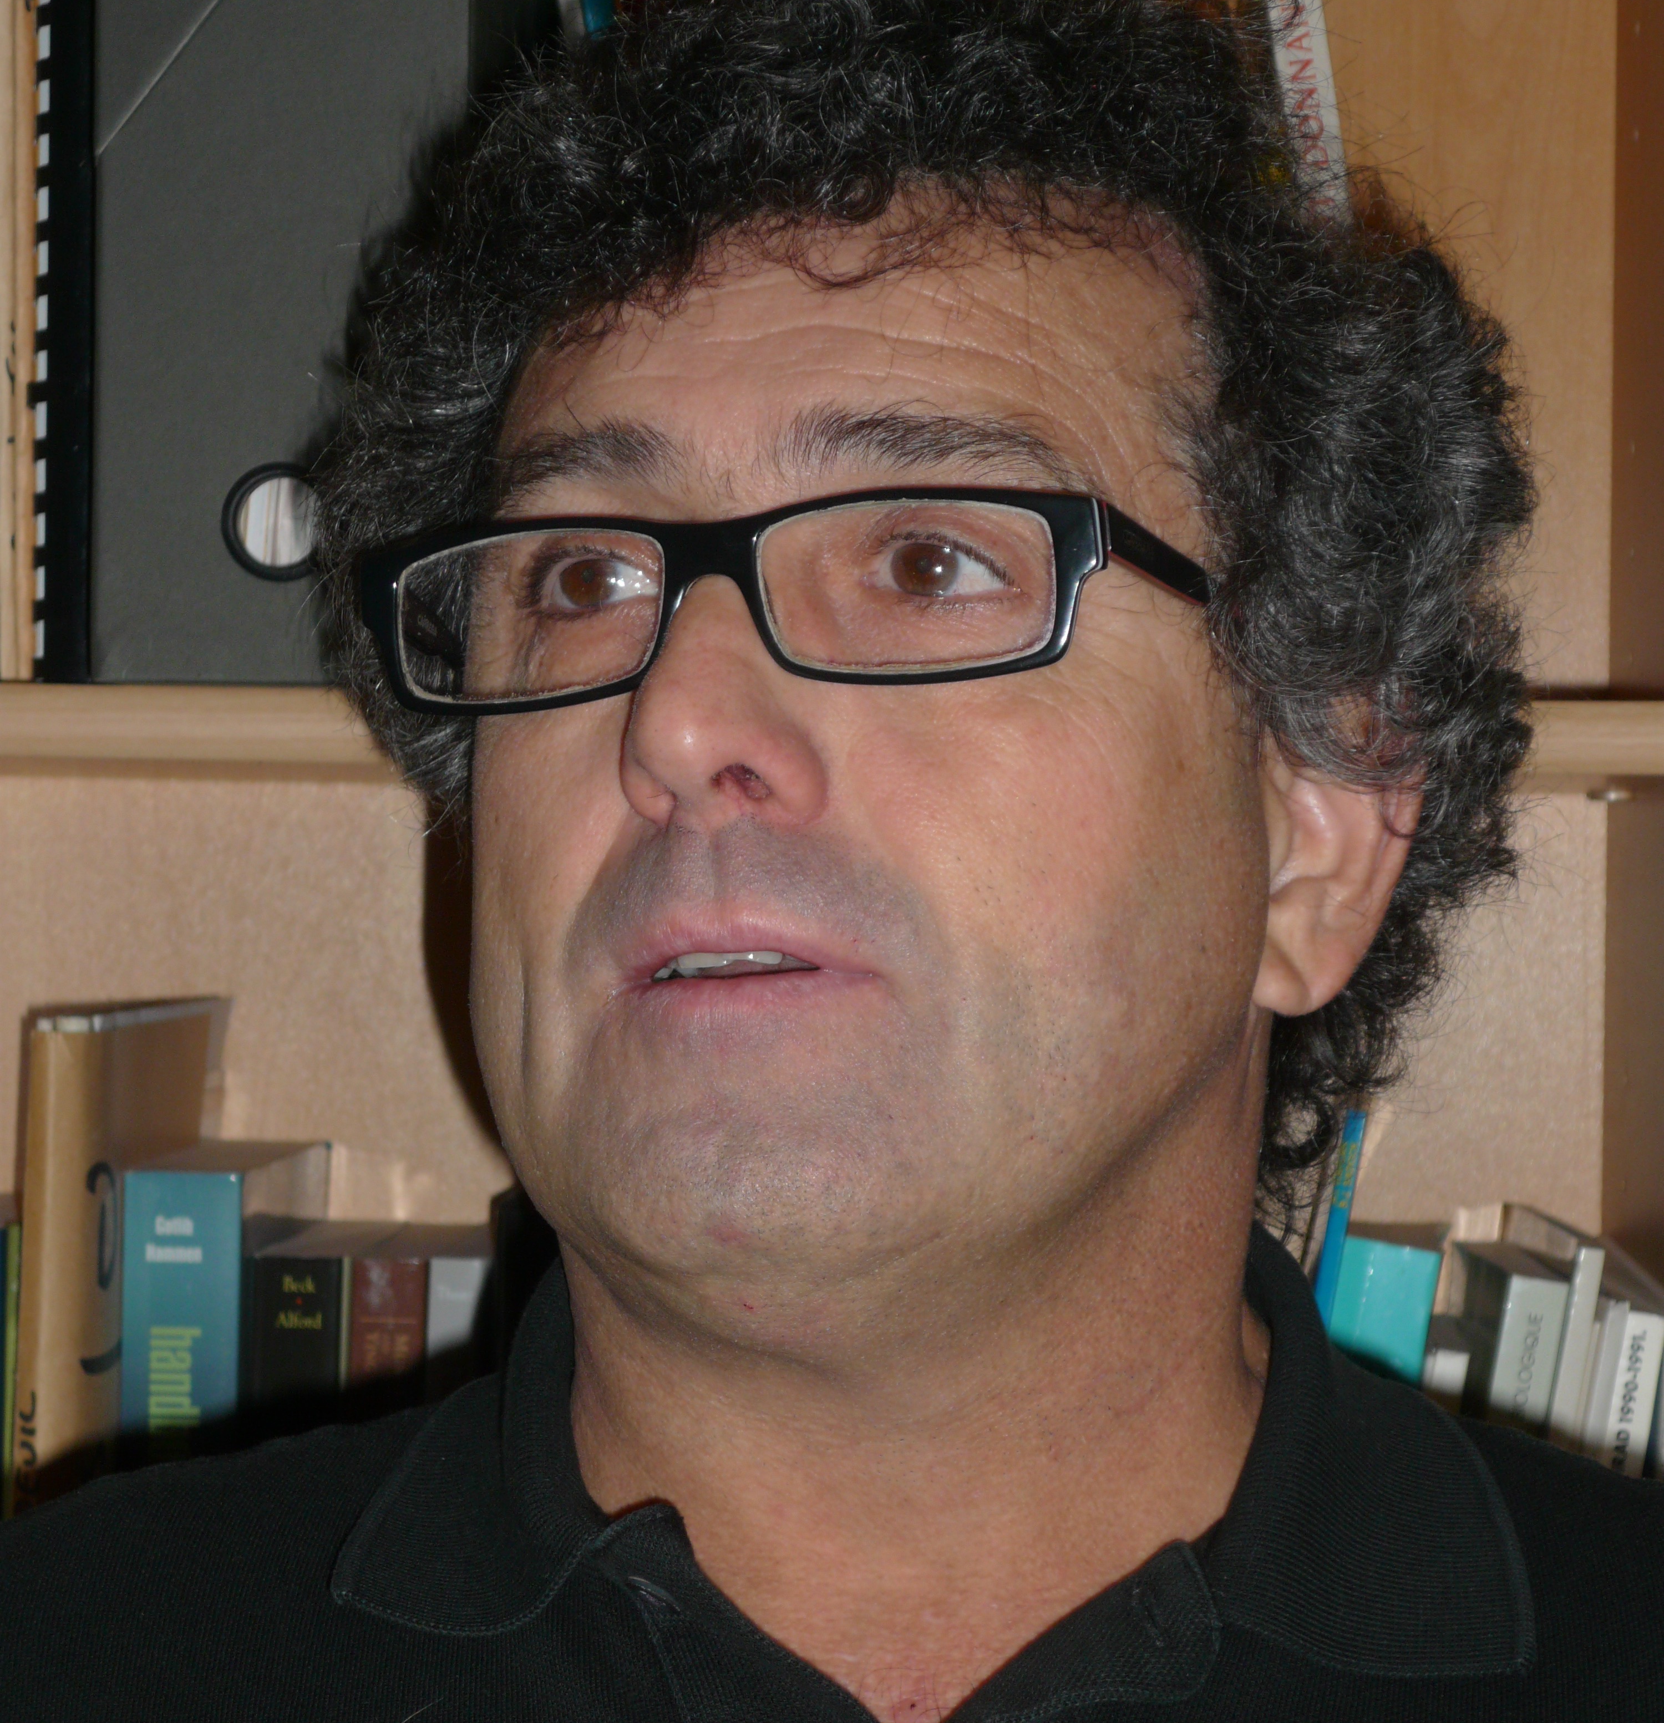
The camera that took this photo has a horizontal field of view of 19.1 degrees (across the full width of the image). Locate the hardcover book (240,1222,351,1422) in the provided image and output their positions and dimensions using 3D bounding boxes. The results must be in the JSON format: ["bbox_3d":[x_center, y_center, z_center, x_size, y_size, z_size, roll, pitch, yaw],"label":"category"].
[{"bbox_3d":[-0.145,0.225,1.420,0.030,0.232,0.153,1,-1,1],"label":"hardcover book"}]

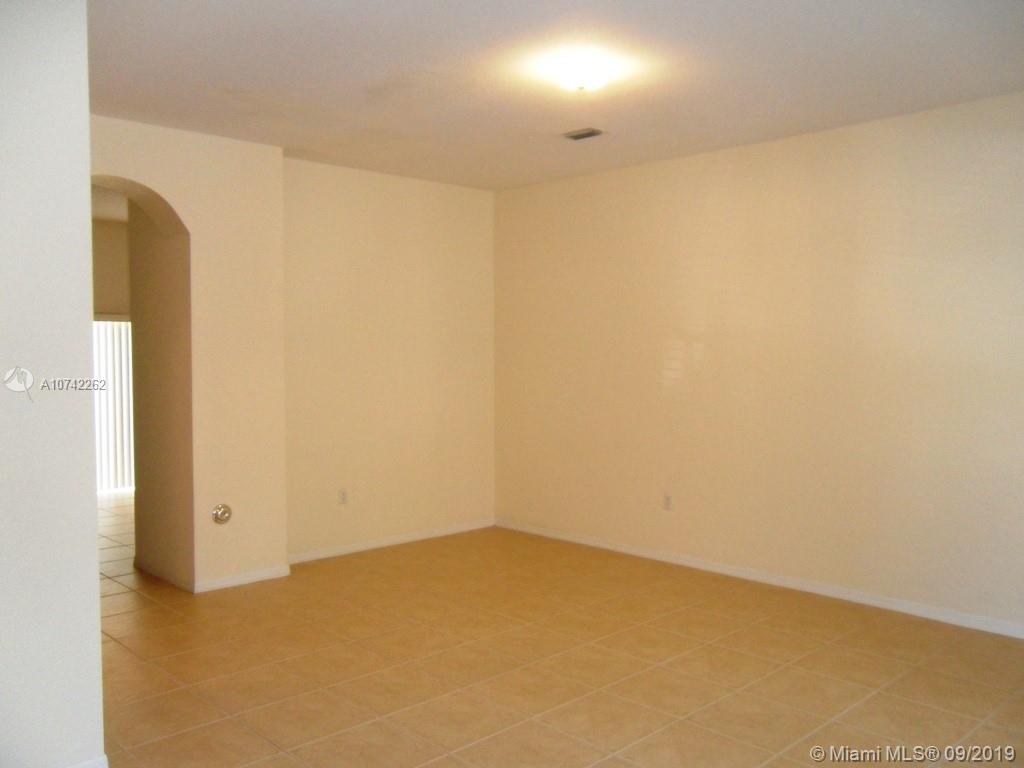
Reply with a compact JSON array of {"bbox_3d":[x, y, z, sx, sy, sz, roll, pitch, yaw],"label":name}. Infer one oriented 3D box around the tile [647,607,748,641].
[{"bbox_3d":[1.049,1.366,4.723,0.444,0.010,0.444,-2,3,-44],"label":"tile"}]

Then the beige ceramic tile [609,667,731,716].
[{"bbox_3d":[0.718,1.401,3.776,0.443,0.012,0.443,-1,1,-44],"label":"beige ceramic tile"}]

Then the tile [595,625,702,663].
[{"bbox_3d":[0.733,1.390,4.408,0.443,0.012,0.443,-1,1,-44],"label":"tile"}]

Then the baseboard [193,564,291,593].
[{"bbox_3d":[-1.844,1.335,5.704,0.695,0.083,0.015,-1,1,-44],"label":"baseboard"}]

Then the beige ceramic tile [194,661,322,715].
[{"bbox_3d":[-1.178,1.412,3.822,0.443,0.012,0.443,-1,1,-44],"label":"beige ceramic tile"}]

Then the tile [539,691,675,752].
[{"bbox_3d":[0.396,1.412,3.470,0.444,0.010,0.444,-2,3,-44],"label":"tile"}]

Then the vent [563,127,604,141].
[{"bbox_3d":[0.461,-1.610,5.335,0.165,0.025,0.260,-2,3,-44],"label":"vent"}]

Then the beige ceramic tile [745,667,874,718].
[{"bbox_3d":[1.349,1.400,3.770,0.444,0.010,0.444,-2,3,-44],"label":"beige ceramic tile"}]

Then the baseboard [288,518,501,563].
[{"bbox_3d":[-0.940,1.256,6.651,2.123,0.077,0.015,-2,3,-43],"label":"baseboard"}]

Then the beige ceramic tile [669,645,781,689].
[{"bbox_3d":[1.042,1.394,4.084,0.443,0.012,0.443,-1,1,-44],"label":"beige ceramic tile"}]

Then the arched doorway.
[{"bbox_3d":[-2.452,0.057,5.047,0.904,2.589,0.280,-2,3,-44],"label":"arched doorway"}]

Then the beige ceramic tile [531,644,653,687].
[{"bbox_3d":[0.410,1.397,4.099,0.443,0.012,0.443,-1,1,-44],"label":"beige ceramic tile"}]

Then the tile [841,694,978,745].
[{"bbox_3d":[1.658,1.402,3.437,0.443,0.012,0.443,-1,1,-44],"label":"tile"}]

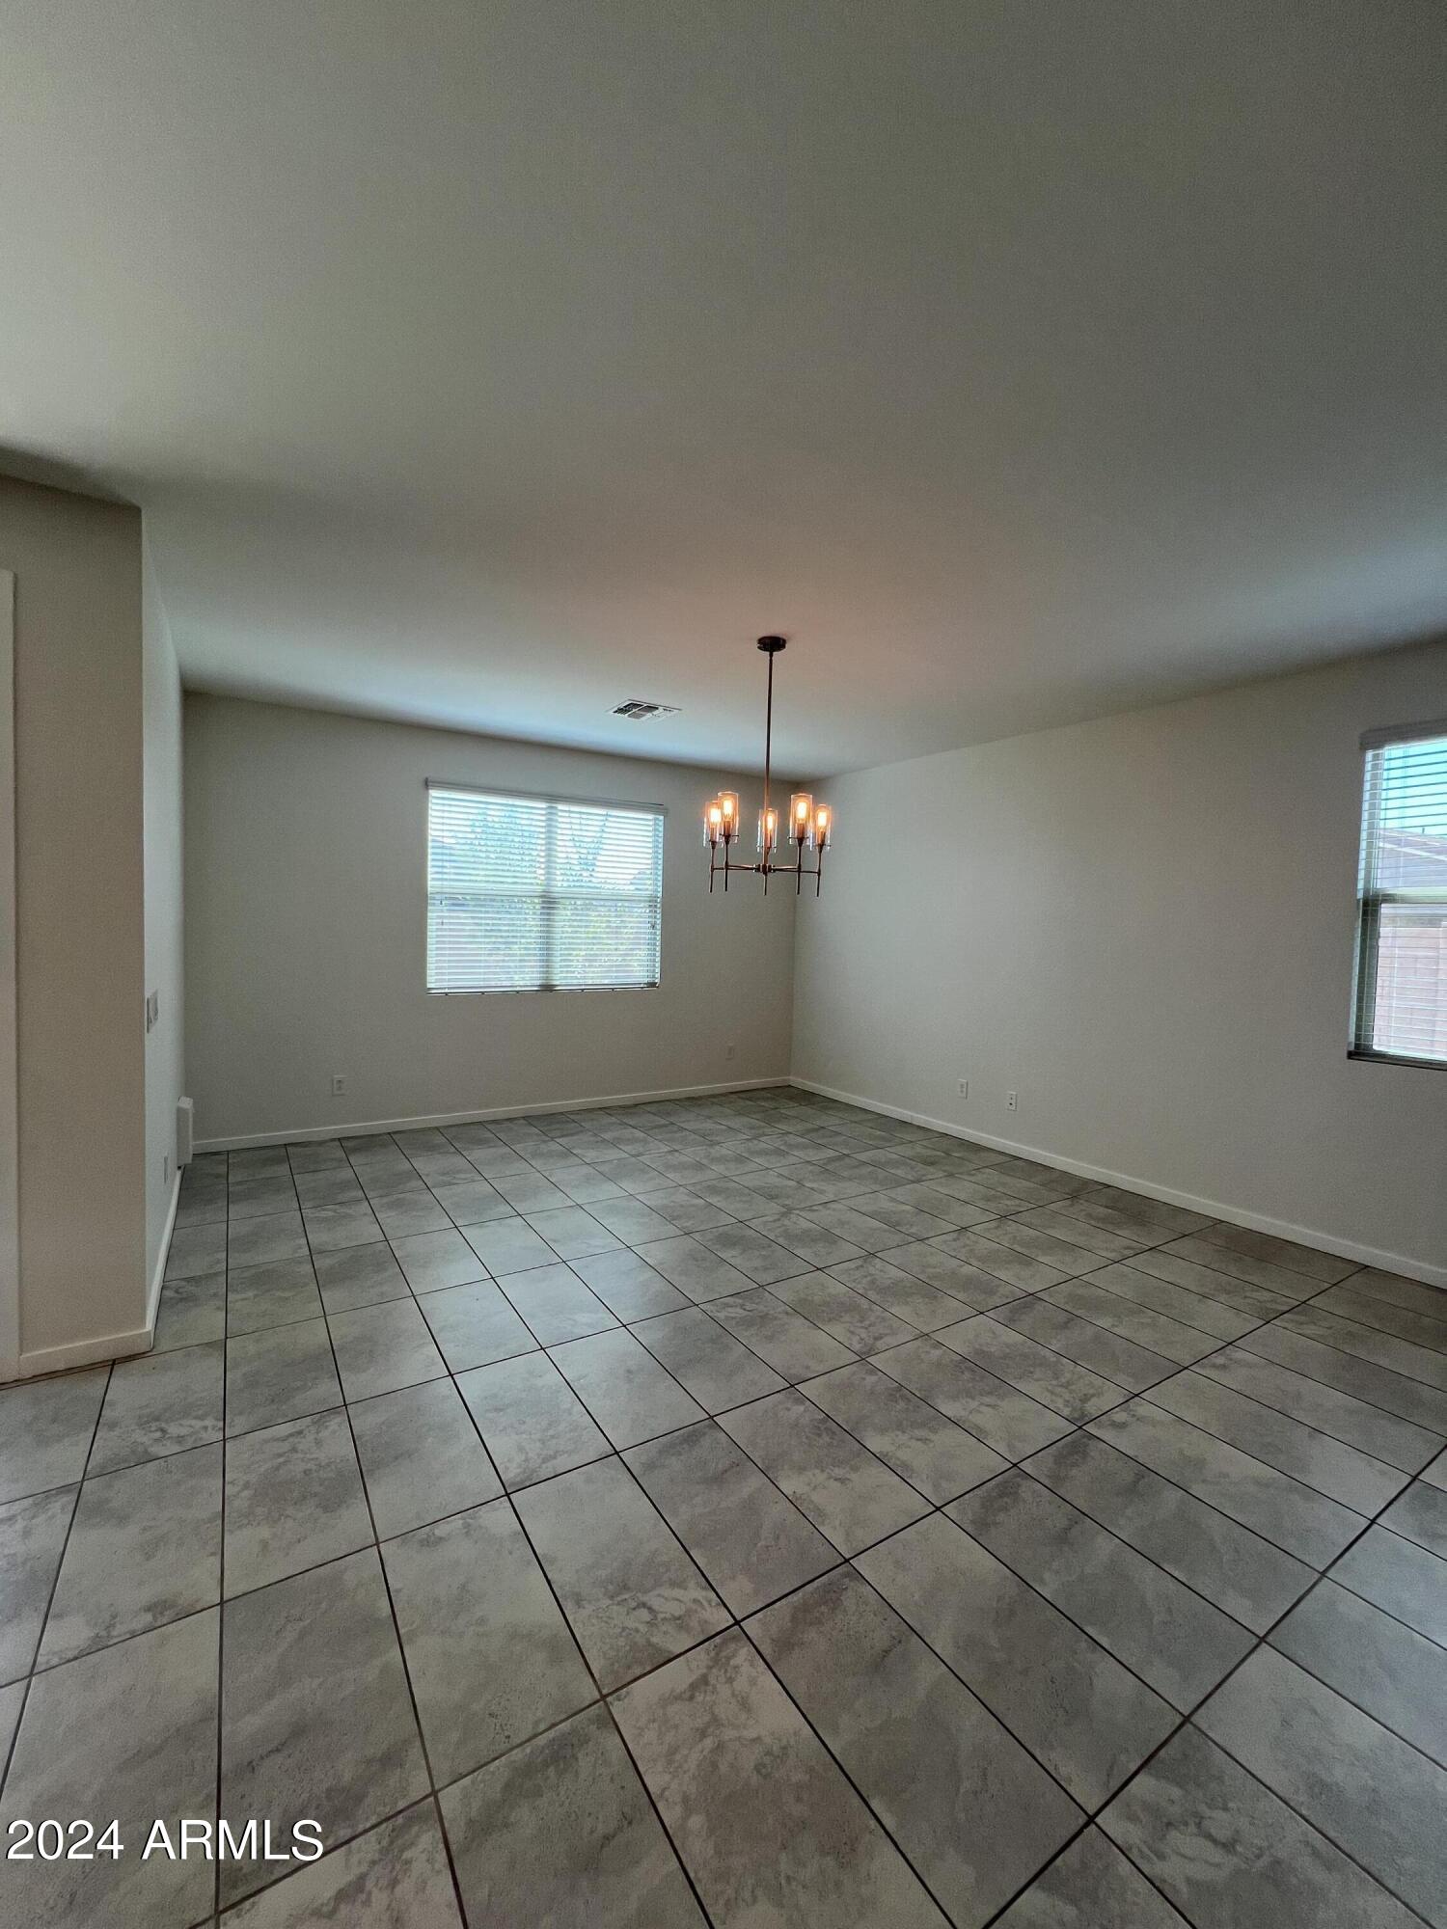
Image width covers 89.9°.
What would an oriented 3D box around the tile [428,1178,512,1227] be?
[{"bbox_3d":[-1.315,1.243,3.795,0.300,0.010,0.600,0,3,-34],"label":"tile"}]

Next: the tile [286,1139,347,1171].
[{"bbox_3d":[-2.482,1.185,4.458,0.300,0.010,0.600,0,3,-34],"label":"tile"}]

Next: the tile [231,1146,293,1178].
[{"bbox_3d":[-2.733,1.184,4.291,0.300,0.010,0.600,0,3,-34],"label":"tile"}]

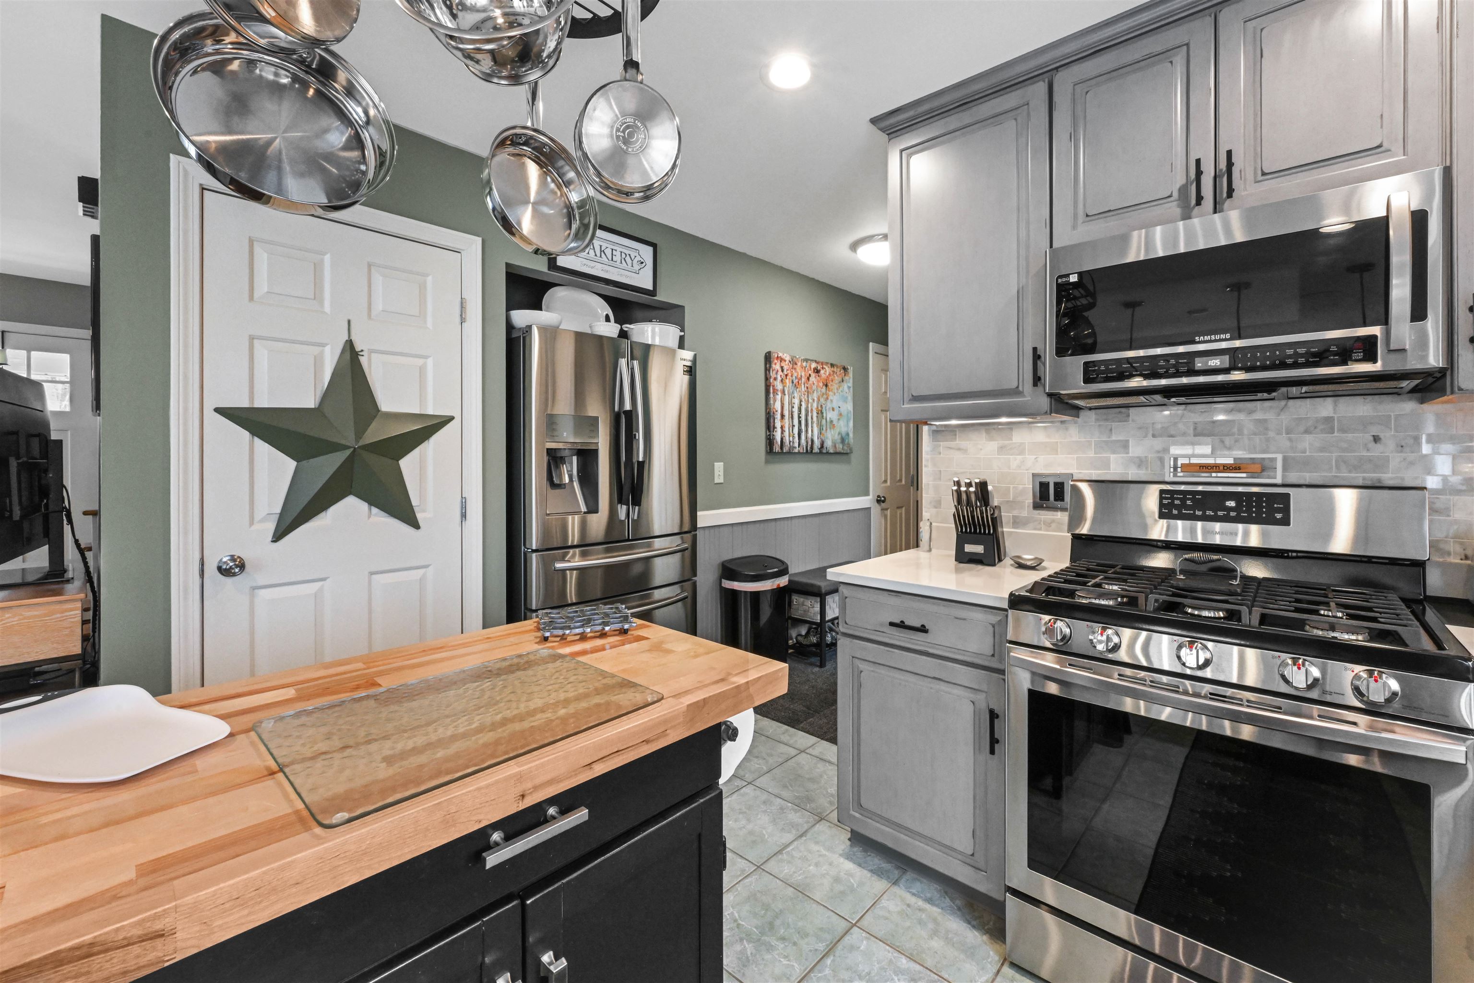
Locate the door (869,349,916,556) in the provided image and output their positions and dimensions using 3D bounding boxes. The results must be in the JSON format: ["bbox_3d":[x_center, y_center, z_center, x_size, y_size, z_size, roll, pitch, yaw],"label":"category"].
[{"bbox_3d":[1.266,-0.028,4.665,0.061,2.076,0.648,2,2,43],"label":"door"}]

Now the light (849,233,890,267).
[{"bbox_3d":[0.854,-1.351,3.277,0.395,0.111,0.395,2,2,43],"label":"light"}]

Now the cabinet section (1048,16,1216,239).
[{"bbox_3d":[1.168,-0.964,1.680,0.375,0.515,0.320,2,3,42],"label":"cabinet section"}]

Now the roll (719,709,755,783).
[{"bbox_3d":[-0.105,0.411,1.068,0.286,0.153,0.153,2,2,43],"label":"roll"}]

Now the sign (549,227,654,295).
[{"bbox_3d":[-0.612,-1.130,2.743,0.025,0.262,0.603,2,2,43],"label":"sign"}]

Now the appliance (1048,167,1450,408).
[{"bbox_3d":[1.319,-0.483,1.566,0.753,0.425,0.365,2,2,43],"label":"appliance"}]

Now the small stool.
[{"bbox_3d":[0.699,0.816,3.874,0.284,0.511,0.790,2,2,43],"label":"small stool"}]

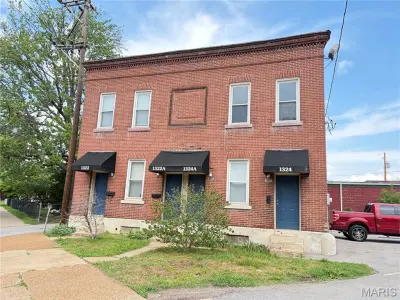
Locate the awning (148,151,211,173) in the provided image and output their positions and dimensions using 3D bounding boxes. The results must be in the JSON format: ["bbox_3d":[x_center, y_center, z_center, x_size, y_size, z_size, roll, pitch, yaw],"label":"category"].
[{"bbox_3d":[-0.831,0.461,12.459,2.270,1.000,0.960,-1,-9,18],"label":"awning"}]

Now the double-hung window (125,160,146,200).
[{"bbox_3d":[-2.917,1.323,13.578,0.870,1.790,0.130,-1,-9,18],"label":"double-hung window"}]

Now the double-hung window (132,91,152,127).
[{"bbox_3d":[-2.640,-1.916,13.966,0.889,1.796,0.130,-1,-10,18],"label":"double-hung window"}]

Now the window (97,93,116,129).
[{"bbox_3d":[-4.462,-1.907,14.554,0.901,1.801,0.130,-1,-10,18],"label":"window"}]

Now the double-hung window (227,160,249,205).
[{"bbox_3d":[1.541,1.290,12.030,0.889,1.813,0.130,-1,-10,18],"label":"double-hung window"}]

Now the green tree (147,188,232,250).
[{"bbox_3d":[-0.354,2.300,10.095,2.700,2.100,2.300,-1,-9,18],"label":"green tree"}]

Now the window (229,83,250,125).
[{"bbox_3d":[1.668,-1.956,12.601,0.860,1.780,0.130,-1,-9,18],"label":"window"}]

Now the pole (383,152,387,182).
[{"bbox_3d":[28.077,5.396,45.163,0.280,10.176,0.280,-1,-10,18],"label":"pole"}]

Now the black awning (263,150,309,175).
[{"bbox_3d":[3.148,0.416,11.038,1.558,0.990,0.950,-1,-10,18],"label":"black awning"}]

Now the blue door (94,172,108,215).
[{"bbox_3d":[-4.700,2.086,14.174,0.850,2.030,0.100,-1,-9,18],"label":"blue door"}]

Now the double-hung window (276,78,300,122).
[{"bbox_3d":[3.504,-1.985,11.989,0.890,1.800,0.130,-1,-9,18],"label":"double-hung window"}]

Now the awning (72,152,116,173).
[{"bbox_3d":[-4.785,0.498,13.593,1.561,0.978,0.950,-1,-10,18],"label":"awning"}]

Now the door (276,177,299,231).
[{"bbox_3d":[3.317,1.992,11.413,0.878,2.033,0.050,-1,-10,18],"label":"door"}]

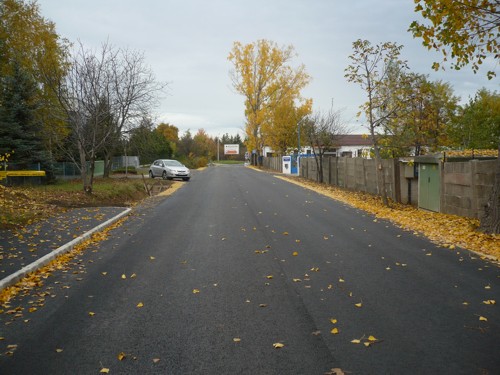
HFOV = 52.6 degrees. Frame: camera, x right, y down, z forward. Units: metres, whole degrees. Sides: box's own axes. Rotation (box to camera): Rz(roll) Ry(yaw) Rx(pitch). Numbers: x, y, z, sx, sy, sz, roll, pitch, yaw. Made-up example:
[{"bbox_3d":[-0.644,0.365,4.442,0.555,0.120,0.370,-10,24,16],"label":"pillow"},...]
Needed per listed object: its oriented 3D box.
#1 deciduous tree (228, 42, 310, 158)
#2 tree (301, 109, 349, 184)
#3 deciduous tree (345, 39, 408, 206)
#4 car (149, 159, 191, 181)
[{"bbox_3d":[2.677,-11.534,69.403,11.258,17.015,10.500,0,4,0],"label":"deciduous tree"},{"bbox_3d":[4.496,-2.520,30.100,2.739,4.510,2.700,0,4,0],"label":"tree"},{"bbox_3d":[4.170,-2.098,16.600,2.069,5.434,2.100,0,4,0],"label":"deciduous tree"},{"bbox_3d":[-5.607,-1.229,35.300,1.760,1.460,4.250,-2,4,-27],"label":"car"}]

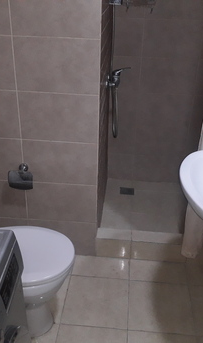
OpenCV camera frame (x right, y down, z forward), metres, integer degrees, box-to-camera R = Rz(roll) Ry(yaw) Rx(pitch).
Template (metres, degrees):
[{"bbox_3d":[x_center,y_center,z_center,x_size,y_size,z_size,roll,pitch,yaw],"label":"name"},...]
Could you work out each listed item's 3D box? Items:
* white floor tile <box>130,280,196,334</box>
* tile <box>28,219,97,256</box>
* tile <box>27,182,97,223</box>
[{"bbox_3d":[0.309,0.708,1.861,0.332,0.012,0.323,4,28,4],"label":"white floor tile"},{"bbox_3d":[-0.234,0.395,2.141,0.400,0.248,0.010,4,29,4],"label":"tile"},{"bbox_3d":[-0.225,0.178,2.018,0.399,0.253,0.012,4,28,4],"label":"tile"}]

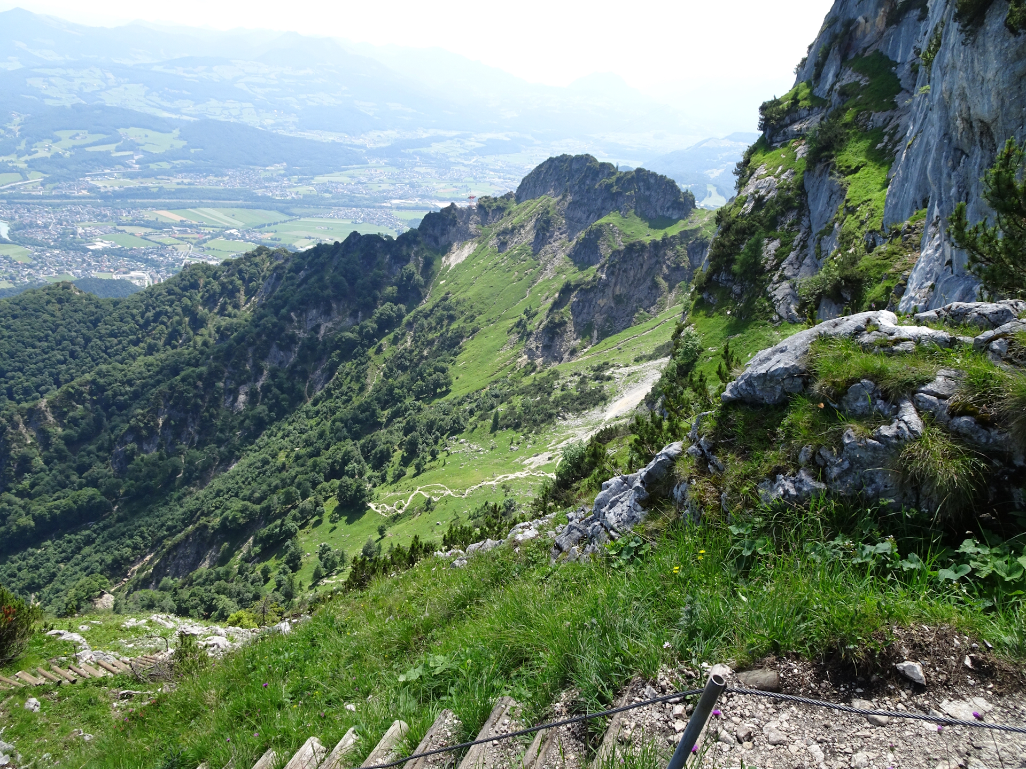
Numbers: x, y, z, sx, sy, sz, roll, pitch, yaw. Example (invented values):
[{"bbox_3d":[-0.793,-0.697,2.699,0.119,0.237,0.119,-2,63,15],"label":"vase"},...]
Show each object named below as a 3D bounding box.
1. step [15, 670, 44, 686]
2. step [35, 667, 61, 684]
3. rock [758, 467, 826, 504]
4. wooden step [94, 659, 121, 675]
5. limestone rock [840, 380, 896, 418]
[{"bbox_3d":[-12.178,7.405,17.912,0.900,0.090,0.170,12,28,24],"label":"step"},{"bbox_3d":[-11.936,7.499,18.300,0.920,0.100,0.105,12,28,24],"label":"step"},{"bbox_3d":[1.608,0.589,4.100,0.360,0.170,0.200,4,26,8],"label":"rock"},{"bbox_3d":[-11.152,7.850,19.662,0.920,0.110,0.115,14,29,26],"label":"wooden step"},{"bbox_3d":[2.214,0.093,4.450,0.320,0.200,0.220,6,26,13],"label":"limestone rock"}]

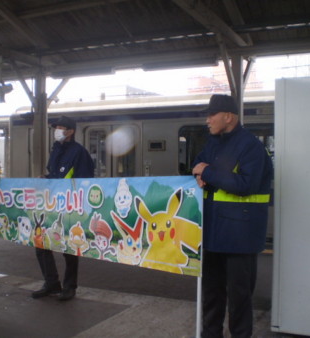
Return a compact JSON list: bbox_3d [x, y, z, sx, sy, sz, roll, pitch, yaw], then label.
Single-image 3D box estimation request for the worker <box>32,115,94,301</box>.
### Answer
[{"bbox_3d":[-0.865,0.360,4.450,0.460,1.720,0.560,-1,2,-40],"label":"worker"}]

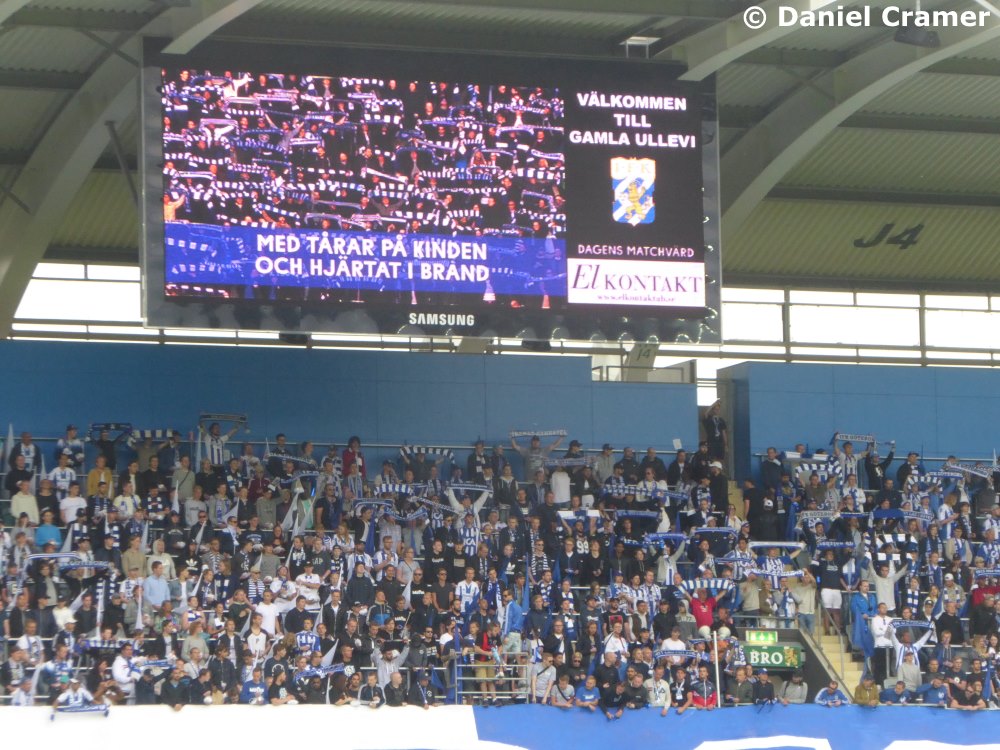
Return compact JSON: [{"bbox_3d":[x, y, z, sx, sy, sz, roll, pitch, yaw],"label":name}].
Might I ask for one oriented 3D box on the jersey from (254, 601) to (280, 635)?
[{"bbox_3d":[-4.564,4.805,105.038,0.490,0.680,0.280,-1,-5,-6],"label":"jersey"}]

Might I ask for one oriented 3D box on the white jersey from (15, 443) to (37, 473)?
[{"bbox_3d":[-9.764,1.710,110.082,0.460,0.660,0.280,0,-5,-8],"label":"white jersey"}]

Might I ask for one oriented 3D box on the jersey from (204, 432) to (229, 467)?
[{"bbox_3d":[-5.922,1.556,111.641,0.520,0.680,0.300,0,-5,-12],"label":"jersey"}]

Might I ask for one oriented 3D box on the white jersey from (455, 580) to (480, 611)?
[{"bbox_3d":[-0.641,4.438,107.085,0.490,0.650,0.280,-1,-5,-6],"label":"white jersey"}]

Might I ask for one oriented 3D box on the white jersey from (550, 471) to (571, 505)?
[{"bbox_3d":[1.281,2.362,112.195,0.430,0.700,0.300,0,-5,-8],"label":"white jersey"}]

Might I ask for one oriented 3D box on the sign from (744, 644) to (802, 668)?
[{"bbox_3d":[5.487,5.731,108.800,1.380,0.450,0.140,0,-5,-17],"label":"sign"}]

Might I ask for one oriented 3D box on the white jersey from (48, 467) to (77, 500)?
[{"bbox_3d":[-8.920,2.238,109.208,0.530,0.700,0.280,-1,-5,-6],"label":"white jersey"}]

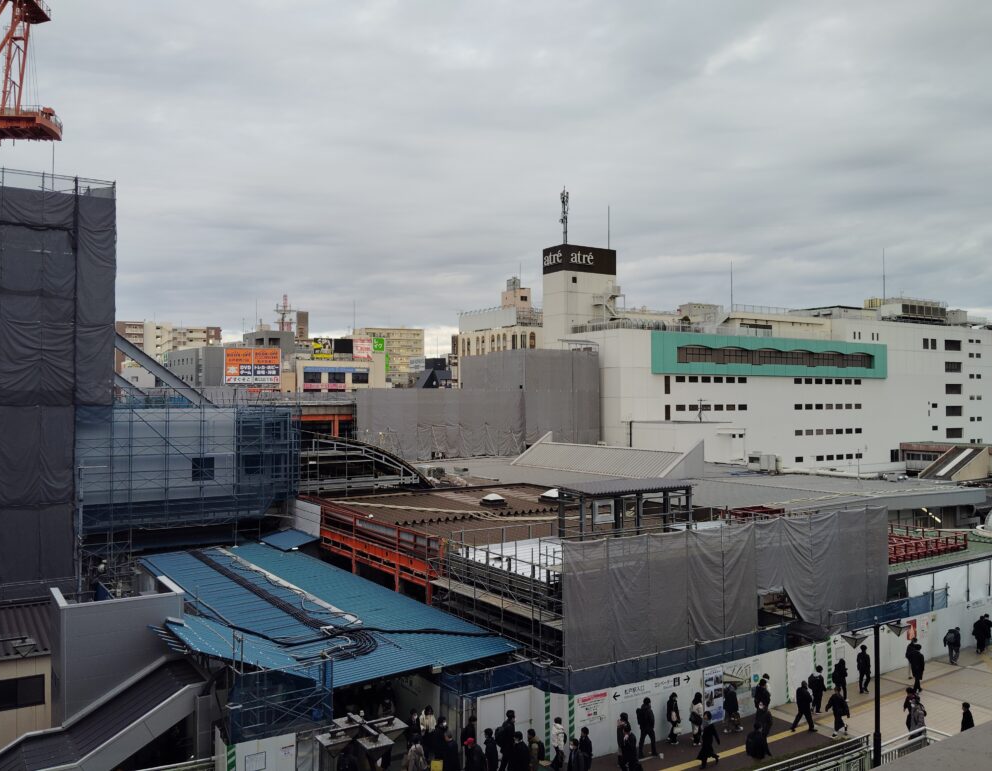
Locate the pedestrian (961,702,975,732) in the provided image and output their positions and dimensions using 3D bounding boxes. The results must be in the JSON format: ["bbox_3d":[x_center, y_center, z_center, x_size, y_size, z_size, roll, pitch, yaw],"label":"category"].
[{"bbox_3d":[14.066,10.284,24.722,0.400,1.660,0.500,0,-1,-18],"label":"pedestrian"}]

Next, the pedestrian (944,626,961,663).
[{"bbox_3d":[18.445,10.475,33.602,0.580,1.580,0.500,-1,-1,35],"label":"pedestrian"}]

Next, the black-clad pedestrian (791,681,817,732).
[{"bbox_3d":[9.945,10.351,26.866,0.780,1.650,0.550,1,-1,-38],"label":"black-clad pedestrian"}]

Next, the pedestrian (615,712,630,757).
[{"bbox_3d":[3.733,10.383,24.260,0.450,1.640,0.480,1,-1,-33],"label":"pedestrian"}]

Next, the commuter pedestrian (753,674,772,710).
[{"bbox_3d":[8.797,10.404,27.259,0.450,1.680,0.500,1,-1,-33],"label":"commuter pedestrian"}]

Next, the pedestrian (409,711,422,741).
[{"bbox_3d":[-2.387,10.384,24.447,0.400,1.670,0.500,0,-1,12],"label":"pedestrian"}]

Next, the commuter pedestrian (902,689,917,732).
[{"bbox_3d":[13.086,10.347,26.164,0.420,1.600,0.500,0,-1,-30],"label":"commuter pedestrian"}]

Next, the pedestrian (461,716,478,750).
[{"bbox_3d":[-0.706,10.372,23.936,0.420,1.670,0.500,0,-1,7],"label":"pedestrian"}]

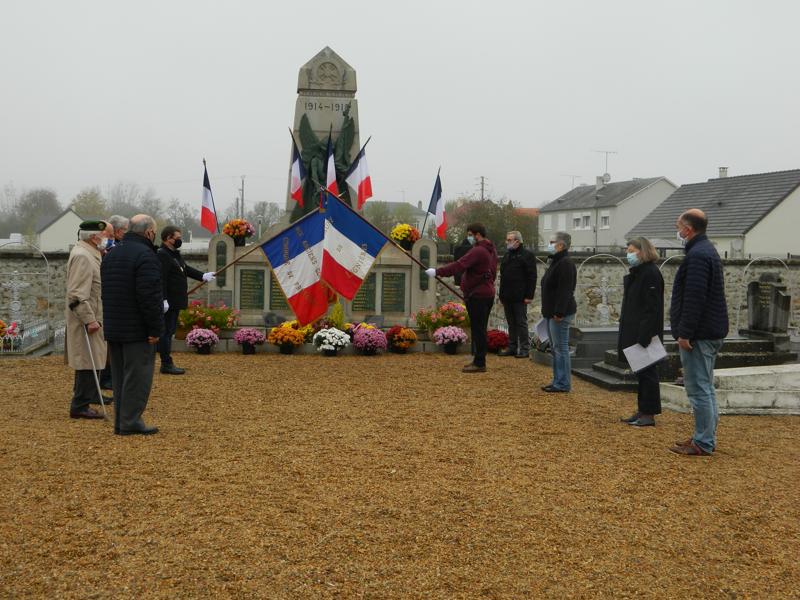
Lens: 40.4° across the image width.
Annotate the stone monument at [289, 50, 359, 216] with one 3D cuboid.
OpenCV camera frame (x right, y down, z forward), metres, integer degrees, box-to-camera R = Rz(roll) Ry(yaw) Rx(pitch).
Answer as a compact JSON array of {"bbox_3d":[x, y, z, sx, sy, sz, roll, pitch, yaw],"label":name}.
[{"bbox_3d":[-1.133,-2.469,16.300,1.060,2.600,0.850,1,3,2],"label":"stone monument"}]

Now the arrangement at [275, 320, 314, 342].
[{"bbox_3d":[-1.496,0.438,15.480,0.540,0.330,0.450,0,3,-5],"label":"arrangement"}]

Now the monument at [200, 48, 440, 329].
[{"bbox_3d":[-1.192,-1.771,16.600,3.400,4.270,1.400,0,3,-5],"label":"monument"}]

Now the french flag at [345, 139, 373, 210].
[{"bbox_3d":[-0.604,-1.826,15.800,0.420,1.050,0.280,1,3,6],"label":"french flag"}]

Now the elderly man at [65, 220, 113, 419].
[{"bbox_3d":[-2.704,0.159,9.400,0.400,1.690,0.500,0,3,-17],"label":"elderly man"}]

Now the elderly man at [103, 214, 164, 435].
[{"bbox_3d":[-2.058,0.184,8.420,0.340,1.694,0.520,-1,3,-39],"label":"elderly man"}]

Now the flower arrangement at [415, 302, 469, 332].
[{"bbox_3d":[0.610,0.255,15.400,0.860,0.500,0.500,1,3,3],"label":"flower arrangement"}]

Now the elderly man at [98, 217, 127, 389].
[{"bbox_3d":[-2.844,0.027,10.860,0.360,1.735,0.530,0,3,-15],"label":"elderly man"}]

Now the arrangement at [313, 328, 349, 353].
[{"bbox_3d":[-0.951,0.573,15.080,0.510,0.380,0.500,0,3,-5],"label":"arrangement"}]

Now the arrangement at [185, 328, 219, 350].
[{"bbox_3d":[-2.736,0.566,14.970,0.460,0.360,0.450,0,3,-5],"label":"arrangement"}]

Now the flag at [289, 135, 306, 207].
[{"bbox_3d":[-1.491,-1.884,15.800,0.280,1.050,0.270,1,3,6],"label":"flag"}]

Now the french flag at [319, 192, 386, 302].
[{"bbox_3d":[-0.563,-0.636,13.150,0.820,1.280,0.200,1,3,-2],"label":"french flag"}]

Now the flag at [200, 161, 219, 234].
[{"bbox_3d":[-2.832,-1.531,16.150,0.270,1.090,0.220,0,3,-5],"label":"flag"}]

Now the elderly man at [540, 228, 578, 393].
[{"bbox_3d":[1.649,0.117,11.300,0.330,1.670,0.470,1,3,-11],"label":"elderly man"}]

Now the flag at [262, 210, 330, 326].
[{"bbox_3d":[-1.244,-0.389,13.050,0.920,1.400,0.220,1,3,0],"label":"flag"}]

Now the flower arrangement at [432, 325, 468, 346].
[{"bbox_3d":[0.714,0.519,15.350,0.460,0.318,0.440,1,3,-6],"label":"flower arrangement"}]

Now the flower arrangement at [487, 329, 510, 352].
[{"bbox_3d":[1.355,0.576,15.250,0.430,0.350,0.420,1,3,0],"label":"flower arrangement"}]

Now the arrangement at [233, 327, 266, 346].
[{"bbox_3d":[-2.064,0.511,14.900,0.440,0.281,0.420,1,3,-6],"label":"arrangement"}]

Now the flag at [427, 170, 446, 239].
[{"bbox_3d":[0.552,-1.392,16.000,0.290,1.002,0.220,1,3,-6],"label":"flag"}]

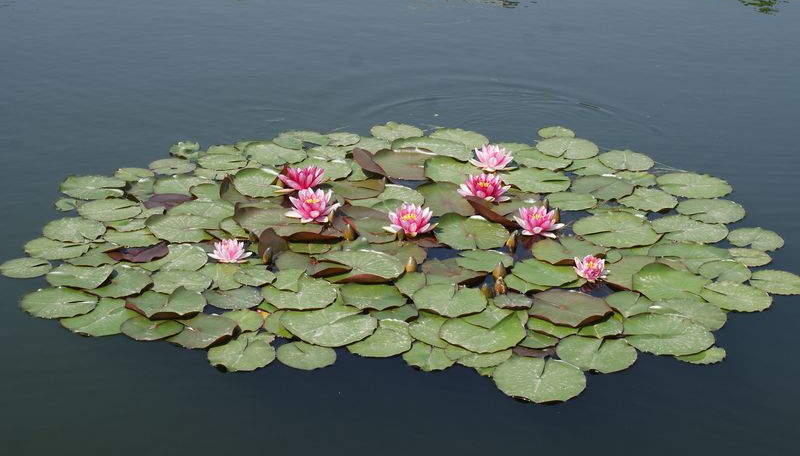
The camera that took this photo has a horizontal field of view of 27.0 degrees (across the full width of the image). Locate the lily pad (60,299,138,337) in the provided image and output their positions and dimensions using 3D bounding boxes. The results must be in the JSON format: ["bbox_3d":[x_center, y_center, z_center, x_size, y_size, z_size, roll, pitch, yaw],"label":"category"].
[{"bbox_3d":[-0.718,0.216,4.040,0.200,0.020,0.195,0,24,0],"label":"lily pad"}]

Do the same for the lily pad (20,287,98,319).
[{"bbox_3d":[-0.821,0.180,4.029,0.187,0.020,0.176,-5,23,-11],"label":"lily pad"}]

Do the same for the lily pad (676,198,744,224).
[{"bbox_3d":[0.850,-0.045,4.559,0.187,0.020,0.178,0,23,0],"label":"lily pad"}]

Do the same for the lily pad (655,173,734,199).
[{"bbox_3d":[0.837,-0.120,4.736,0.216,0.020,0.197,0,23,0],"label":"lily pad"}]

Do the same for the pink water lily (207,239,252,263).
[{"bbox_3d":[-0.432,0.057,4.254,0.112,0.056,0.112,0,23,0],"label":"pink water lily"}]

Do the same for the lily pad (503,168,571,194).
[{"bbox_3d":[0.371,-0.128,4.532,0.190,0.022,0.186,0,23,0],"label":"lily pad"}]

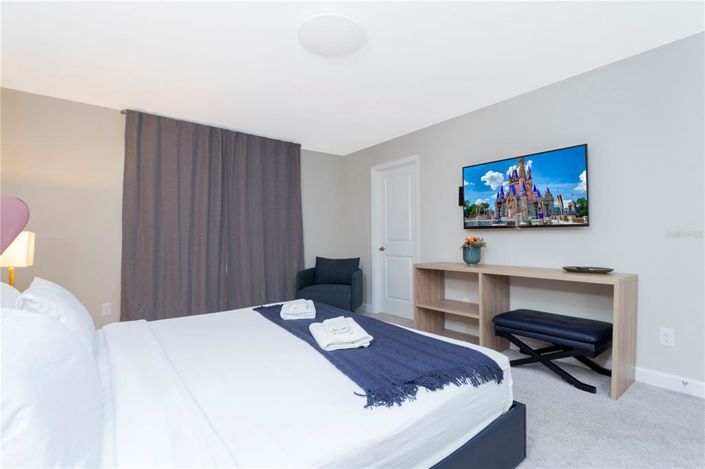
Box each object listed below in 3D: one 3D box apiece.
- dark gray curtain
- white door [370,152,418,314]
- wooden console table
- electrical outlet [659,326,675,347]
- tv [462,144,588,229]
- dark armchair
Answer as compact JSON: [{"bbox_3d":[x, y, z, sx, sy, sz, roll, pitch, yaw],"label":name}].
[{"bbox_3d":[-1.578,-0.103,4.200,2.180,2.400,0.110,1,-2,-38],"label":"dark gray curtain"},{"bbox_3d":[0.601,0.076,4.500,0.100,2.090,0.880,1,-2,-38],"label":"white door"},{"bbox_3d":[1.383,0.711,3.024,0.450,0.770,1.780,1,-2,-38],"label":"wooden console table"},{"bbox_3d":[2.211,0.726,2.339,0.012,0.120,0.077,1,-2,-38],"label":"electrical outlet"},{"bbox_3d":[1.558,-0.386,3.127,0.060,0.655,1.135,1,-2,-38],"label":"tv"},{"bbox_3d":[-0.297,0.733,4.700,0.770,0.790,0.710,0,-1,14],"label":"dark armchair"}]

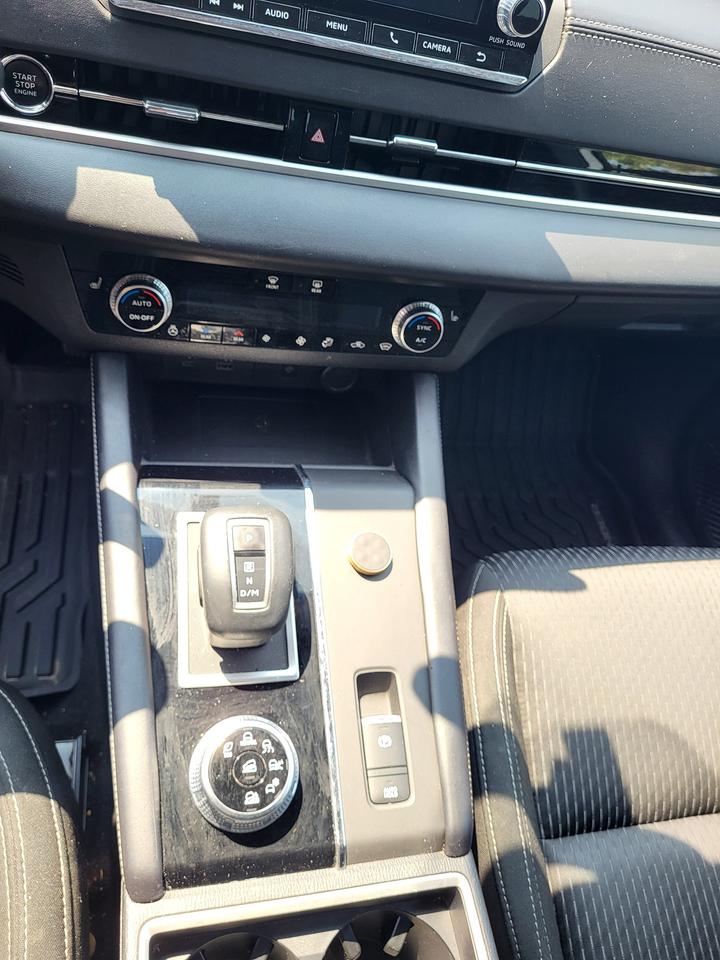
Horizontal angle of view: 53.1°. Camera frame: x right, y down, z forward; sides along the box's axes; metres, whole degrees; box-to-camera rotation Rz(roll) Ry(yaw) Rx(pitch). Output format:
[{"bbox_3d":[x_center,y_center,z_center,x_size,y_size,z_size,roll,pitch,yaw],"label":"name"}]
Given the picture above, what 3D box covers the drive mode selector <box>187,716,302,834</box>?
[{"bbox_3d":[-0.073,0.190,0.471,0.072,0.026,0.072,1,65,-17],"label":"drive mode selector"}]

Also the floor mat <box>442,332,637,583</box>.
[{"bbox_3d":[0.211,-0.007,1.049,0.480,0.120,0.660,1,67,-17],"label":"floor mat"}]

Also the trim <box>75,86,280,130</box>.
[{"bbox_3d":[-0.116,-0.245,0.478,0.133,0.011,0.014,1,35,-17],"label":"trim"}]

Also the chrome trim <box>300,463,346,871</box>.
[{"bbox_3d":[-0.030,0.125,0.537,0.009,0.016,0.292,1,65,-17],"label":"chrome trim"}]

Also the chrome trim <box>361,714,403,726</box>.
[{"bbox_3d":[0.015,0.176,0.525,0.030,0.006,0.008,1,65,-17],"label":"chrome trim"}]

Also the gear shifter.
[{"bbox_3d":[-0.081,0.069,0.500,0.061,0.075,0.092,1,65,-17],"label":"gear shifter"}]

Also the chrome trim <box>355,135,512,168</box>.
[{"bbox_3d":[0.057,-0.242,0.531,0.131,0.011,0.014,1,35,-17],"label":"chrome trim"}]

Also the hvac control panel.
[{"bbox_3d":[-0.056,-0.135,0.568,0.325,0.074,0.036,1,29,-17],"label":"hvac control panel"}]

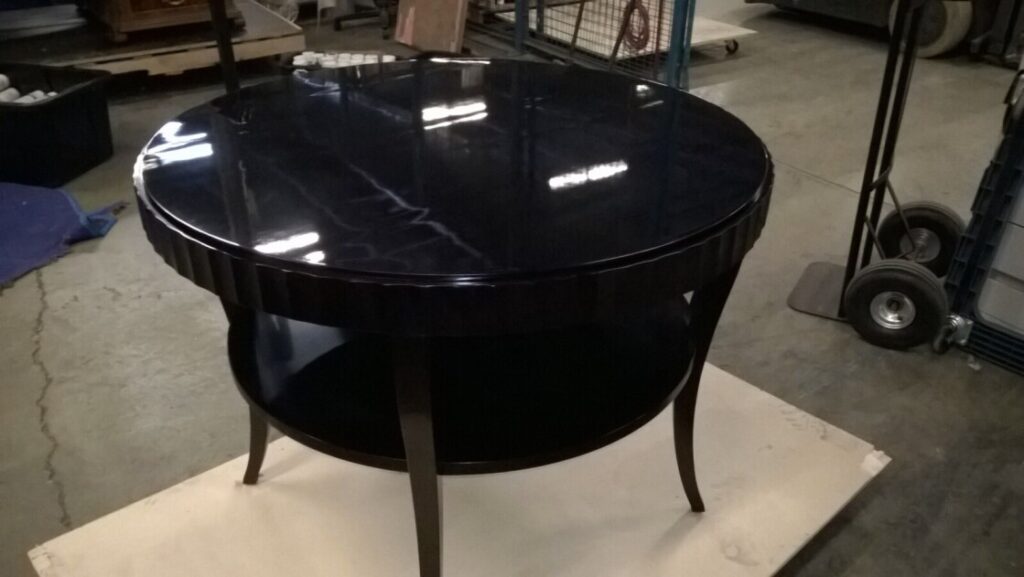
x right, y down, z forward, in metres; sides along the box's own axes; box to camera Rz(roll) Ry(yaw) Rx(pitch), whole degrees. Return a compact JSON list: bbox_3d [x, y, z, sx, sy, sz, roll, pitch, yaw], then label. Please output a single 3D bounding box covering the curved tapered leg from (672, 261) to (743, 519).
[{"bbox_3d":[0.345,0.160,1.522,0.090,0.655,0.052,3,29,4],"label":"curved tapered leg"}]

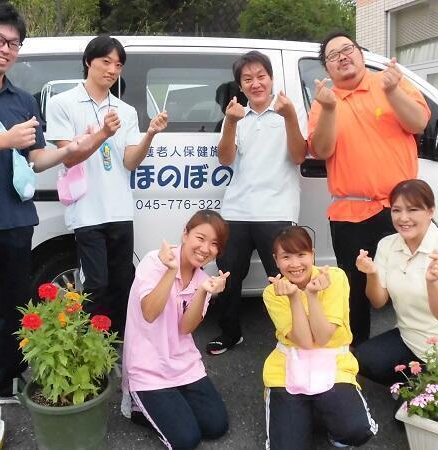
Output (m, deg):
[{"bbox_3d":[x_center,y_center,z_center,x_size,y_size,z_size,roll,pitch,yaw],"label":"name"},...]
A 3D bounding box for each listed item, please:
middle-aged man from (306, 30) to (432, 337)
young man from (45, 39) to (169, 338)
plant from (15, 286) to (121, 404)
[{"bbox_3d":[0.758,-0.109,2.163,0.600,1.700,0.520,2,7,22],"label":"middle-aged man"},{"bbox_3d":[-0.571,-0.062,2.095,0.540,1.670,0.450,-4,7,-25],"label":"young man"},{"bbox_3d":[-0.511,0.395,1.422,0.330,0.370,0.310,-3,7,-17],"label":"plant"}]

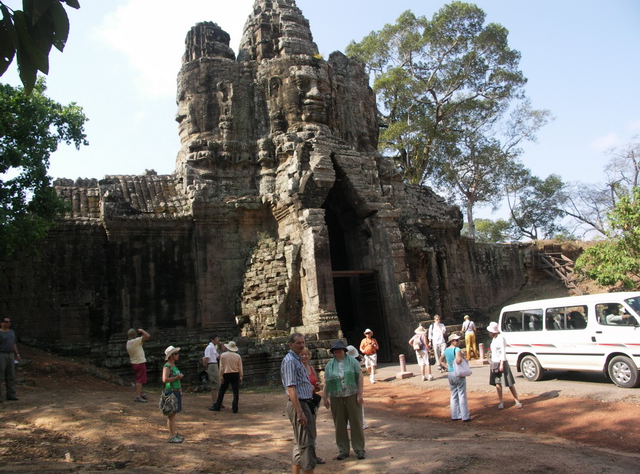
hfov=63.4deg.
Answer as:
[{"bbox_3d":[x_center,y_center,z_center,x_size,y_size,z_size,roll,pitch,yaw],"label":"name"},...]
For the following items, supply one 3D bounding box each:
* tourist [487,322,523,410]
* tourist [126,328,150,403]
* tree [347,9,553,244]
[{"bbox_3d":[3.544,2.458,9.950,0.520,1.650,0.540,3,-12,-39],"label":"tourist"},{"bbox_3d":[-4.241,2.993,12.100,0.500,1.730,0.500,-2,-10,-15],"label":"tourist"},{"bbox_3d":[10.098,-9.596,41.000,16.054,19.610,15.051,-5,-10,0],"label":"tree"}]

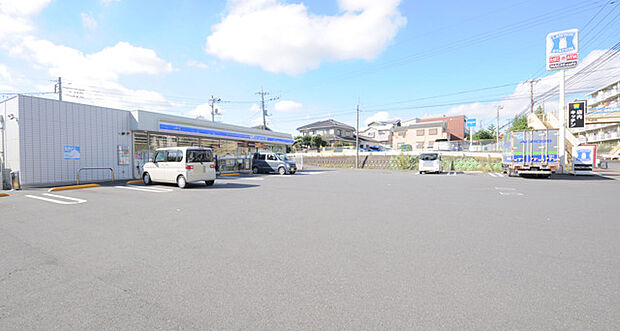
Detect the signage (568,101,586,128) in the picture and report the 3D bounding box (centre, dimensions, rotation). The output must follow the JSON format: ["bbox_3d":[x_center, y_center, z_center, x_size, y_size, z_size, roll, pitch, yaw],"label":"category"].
[{"bbox_3d":[19.280,-3.623,18.681,0.870,1.880,0.160,1,2,26],"label":"signage"}]

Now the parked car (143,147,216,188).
[{"bbox_3d":[-6.085,0.043,11.857,3.395,1.750,1.475,0,1,29],"label":"parked car"}]

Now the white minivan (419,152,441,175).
[{"bbox_3d":[10.099,-0.151,21.507,1.480,1.650,3.400,0,1,29],"label":"white minivan"}]

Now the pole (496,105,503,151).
[{"bbox_3d":[30.001,-5.662,40.914,0.600,7.900,0.400,0,1,29],"label":"pole"}]

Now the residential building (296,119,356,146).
[{"bbox_3d":[3.600,-5.973,56.021,9.750,8.200,8.000,2,3,40],"label":"residential building"}]

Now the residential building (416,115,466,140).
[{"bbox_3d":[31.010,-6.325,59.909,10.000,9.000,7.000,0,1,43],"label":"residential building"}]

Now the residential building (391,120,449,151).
[{"bbox_3d":[23.600,-5.538,55.036,10.200,7.000,5.800,2,3,40],"label":"residential building"}]

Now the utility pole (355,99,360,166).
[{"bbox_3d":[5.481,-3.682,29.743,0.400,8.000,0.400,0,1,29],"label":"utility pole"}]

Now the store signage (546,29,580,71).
[{"bbox_3d":[18.600,-8.386,18.959,1.580,2.720,0.380,1,2,25],"label":"store signage"}]

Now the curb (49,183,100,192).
[{"bbox_3d":[-9.620,0.910,10.660,0.200,0.120,1.800,1,2,17],"label":"curb"}]

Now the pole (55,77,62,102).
[{"bbox_3d":[-30.800,-5.349,31.828,0.700,11.100,0.600,1,2,18],"label":"pole"}]

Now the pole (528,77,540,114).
[{"bbox_3d":[28.679,-5.600,32.913,1.200,11.200,0.500,0,1,29],"label":"pole"}]

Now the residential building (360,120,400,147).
[{"bbox_3d":[15.810,-5.736,57.916,7.500,8.000,7.000,0,1,43],"label":"residential building"}]

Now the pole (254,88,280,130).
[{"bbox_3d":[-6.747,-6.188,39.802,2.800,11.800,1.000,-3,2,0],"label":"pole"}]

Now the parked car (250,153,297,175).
[{"bbox_3d":[-2.780,-0.182,19.806,3.395,1.645,1.475,1,2,29],"label":"parked car"}]

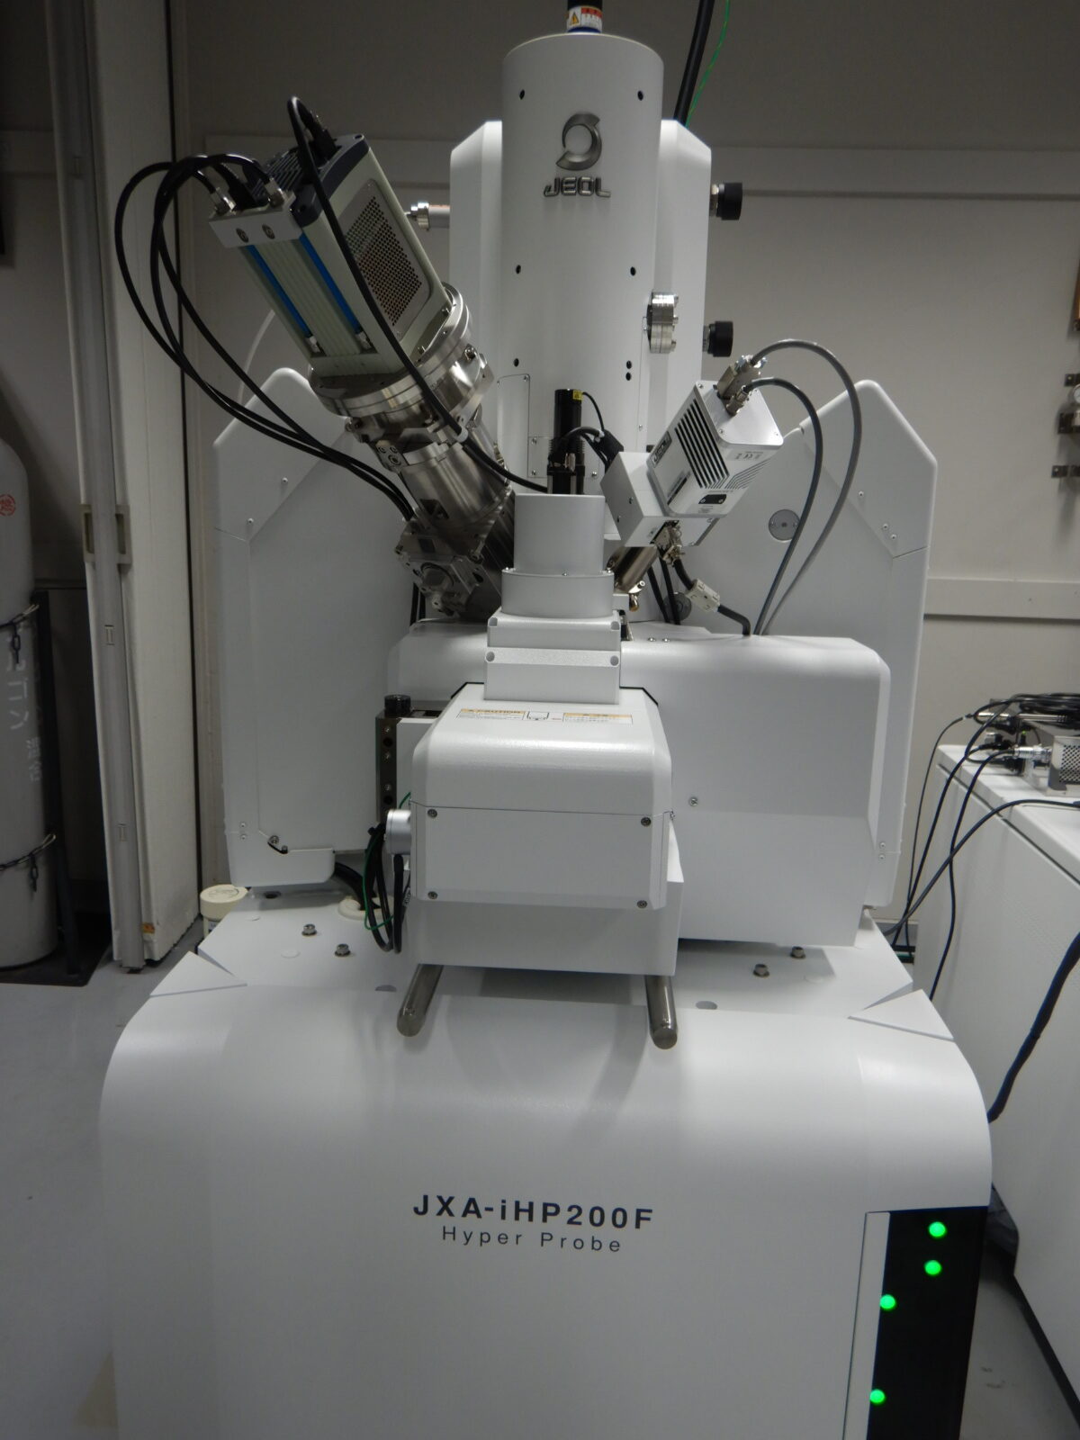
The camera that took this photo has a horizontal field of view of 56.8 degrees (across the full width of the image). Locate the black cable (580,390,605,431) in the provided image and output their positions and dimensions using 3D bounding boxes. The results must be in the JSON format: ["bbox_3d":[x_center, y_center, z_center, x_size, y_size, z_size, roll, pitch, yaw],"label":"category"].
[{"bbox_3d":[0.056,-0.331,1.067,0.026,0.042,0.018,2,11,3],"label":"black cable"}]

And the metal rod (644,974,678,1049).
[{"bbox_3d":[0.121,0.285,1.007,0.025,0.025,0.138,2,11,3],"label":"metal rod"}]

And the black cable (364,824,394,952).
[{"bbox_3d":[-0.171,0.179,1.066,0.028,0.137,0.050,2,11,3],"label":"black cable"}]

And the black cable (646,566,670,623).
[{"bbox_3d":[0.147,-0.158,1.242,0.026,0.069,0.025,2,11,3],"label":"black cable"}]

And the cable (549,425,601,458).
[{"bbox_3d":[0.038,-0.296,1.064,0.055,0.034,0.030,2,11,3],"label":"cable"}]

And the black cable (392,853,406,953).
[{"bbox_3d":[-0.149,0.193,1.053,0.011,0.105,0.035,2,11,3],"label":"black cable"}]

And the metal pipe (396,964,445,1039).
[{"bbox_3d":[-0.117,0.274,1.007,0.025,0.025,0.138,2,11,3],"label":"metal pipe"}]

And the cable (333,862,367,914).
[{"bbox_3d":[-0.244,0.214,1.286,0.037,0.061,0.050,2,11,3],"label":"cable"}]

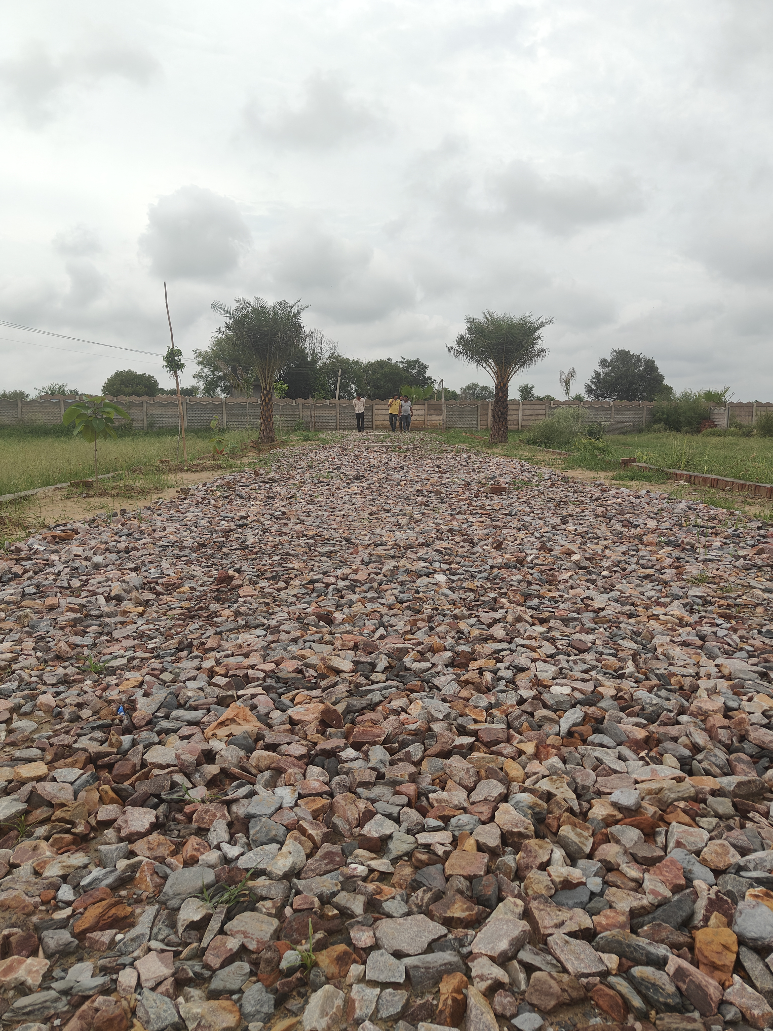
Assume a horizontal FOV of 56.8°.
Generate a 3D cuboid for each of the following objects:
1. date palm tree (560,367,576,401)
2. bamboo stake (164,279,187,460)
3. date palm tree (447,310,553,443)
[{"bbox_3d":[12.466,-8.171,49.342,1.163,4.094,1.163,0,8,0],"label":"date palm tree"},{"bbox_3d":[-3.452,-2.325,11.791,0.300,2.962,0.220,0,8,0],"label":"bamboo stake"},{"bbox_3d":[3.142,-3.855,19.957,2.919,3.669,2.919,0,8,0],"label":"date palm tree"}]

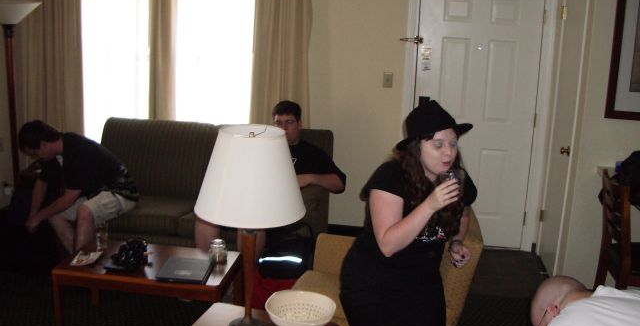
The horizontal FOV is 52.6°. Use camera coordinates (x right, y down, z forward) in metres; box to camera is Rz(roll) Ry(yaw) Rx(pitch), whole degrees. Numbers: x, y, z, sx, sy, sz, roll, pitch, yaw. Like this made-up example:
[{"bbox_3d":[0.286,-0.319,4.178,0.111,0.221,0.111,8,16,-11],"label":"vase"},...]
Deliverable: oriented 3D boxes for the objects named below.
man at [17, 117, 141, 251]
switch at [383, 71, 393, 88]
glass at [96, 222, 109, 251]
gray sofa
[{"bbox_3d":[-1.526,0.238,4.112,0.850,1.000,0.550,-3,13,-24],"label":"man"},{"bbox_3d":[0.515,-0.623,4.907,0.070,0.115,0.012,4,12,6],"label":"switch"},{"bbox_3d":[-1.195,0.414,3.547,0.065,0.140,0.065,4,12,6],"label":"glass"},{"bbox_3d":[-0.839,0.228,4.612,1.850,0.870,0.930,4,12,6],"label":"gray sofa"}]

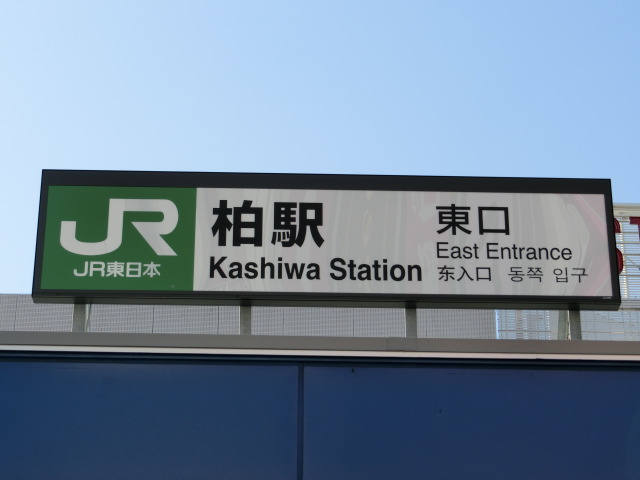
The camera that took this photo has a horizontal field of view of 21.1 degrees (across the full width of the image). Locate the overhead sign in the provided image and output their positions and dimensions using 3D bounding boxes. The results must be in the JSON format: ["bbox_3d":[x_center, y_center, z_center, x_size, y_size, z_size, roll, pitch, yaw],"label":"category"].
[{"bbox_3d":[0.063,0.000,13.121,4.400,1.061,0.138,1,-26,-2],"label":"overhead sign"}]

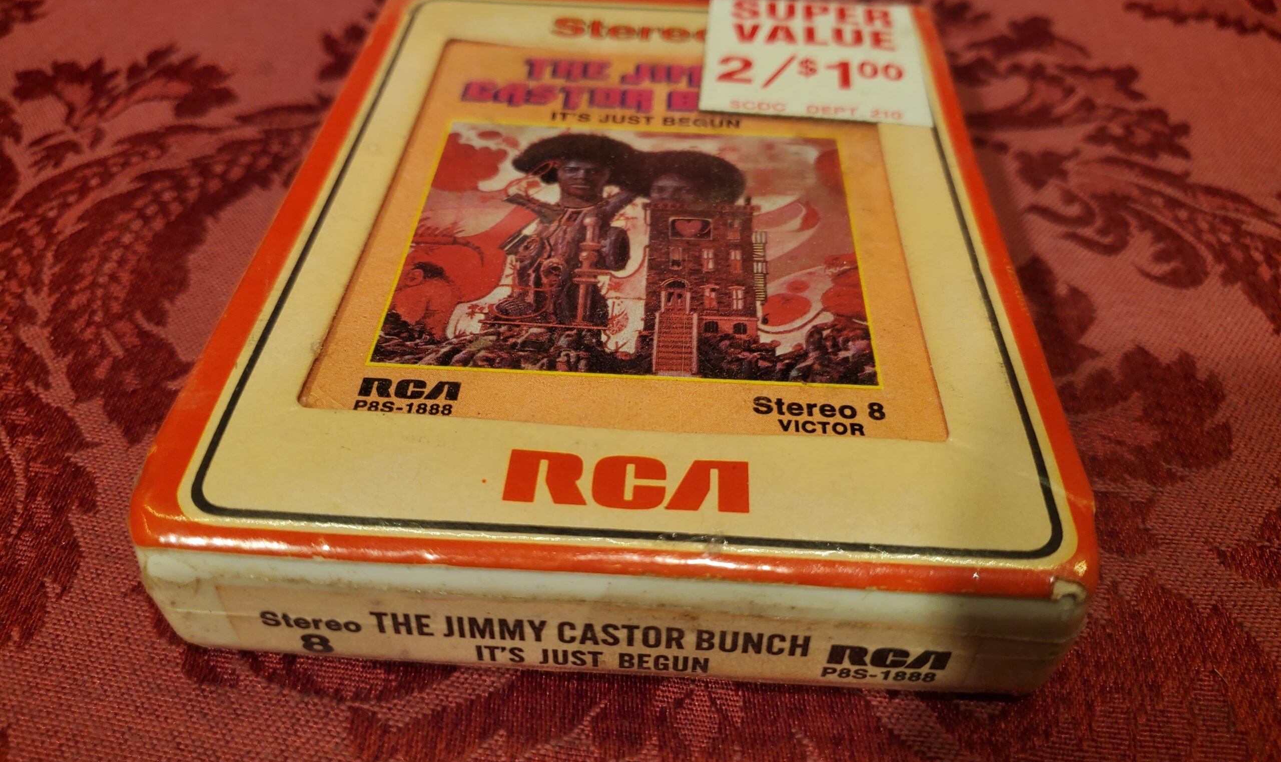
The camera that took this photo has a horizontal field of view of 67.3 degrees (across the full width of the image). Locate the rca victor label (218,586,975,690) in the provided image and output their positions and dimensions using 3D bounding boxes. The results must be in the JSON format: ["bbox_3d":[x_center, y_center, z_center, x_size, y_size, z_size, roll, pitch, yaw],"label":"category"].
[{"bbox_3d":[-0.005,0.028,0.106,0.082,0.012,0.001,3,41,1],"label":"rca victor label"}]

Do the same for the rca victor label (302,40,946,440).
[{"bbox_3d":[0.000,-0.028,0.144,0.076,0.001,0.092,3,46,1],"label":"rca victor label"}]

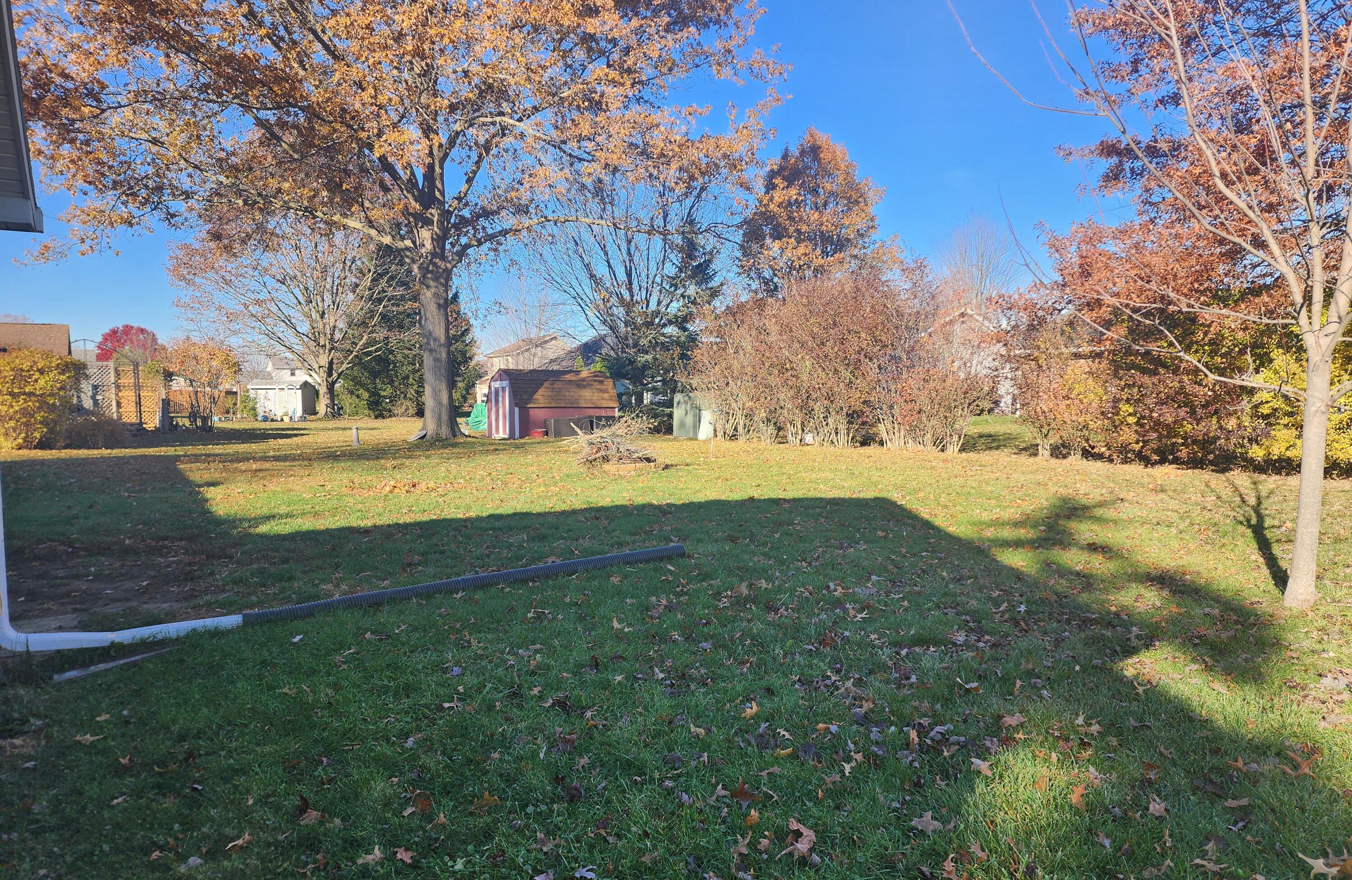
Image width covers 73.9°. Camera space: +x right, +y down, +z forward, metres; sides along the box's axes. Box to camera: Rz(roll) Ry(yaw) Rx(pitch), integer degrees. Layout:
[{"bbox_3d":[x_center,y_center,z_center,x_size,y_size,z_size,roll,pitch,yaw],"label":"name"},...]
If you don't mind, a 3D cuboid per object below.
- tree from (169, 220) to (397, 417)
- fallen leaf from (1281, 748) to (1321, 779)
[{"bbox_3d":[-22.622,-7.062,52.000,12.870,11.617,12.870,-2,4,-23],"label":"tree"},{"bbox_3d":[2.475,1.283,3.555,0.127,0.065,0.159,3,4,35],"label":"fallen leaf"}]

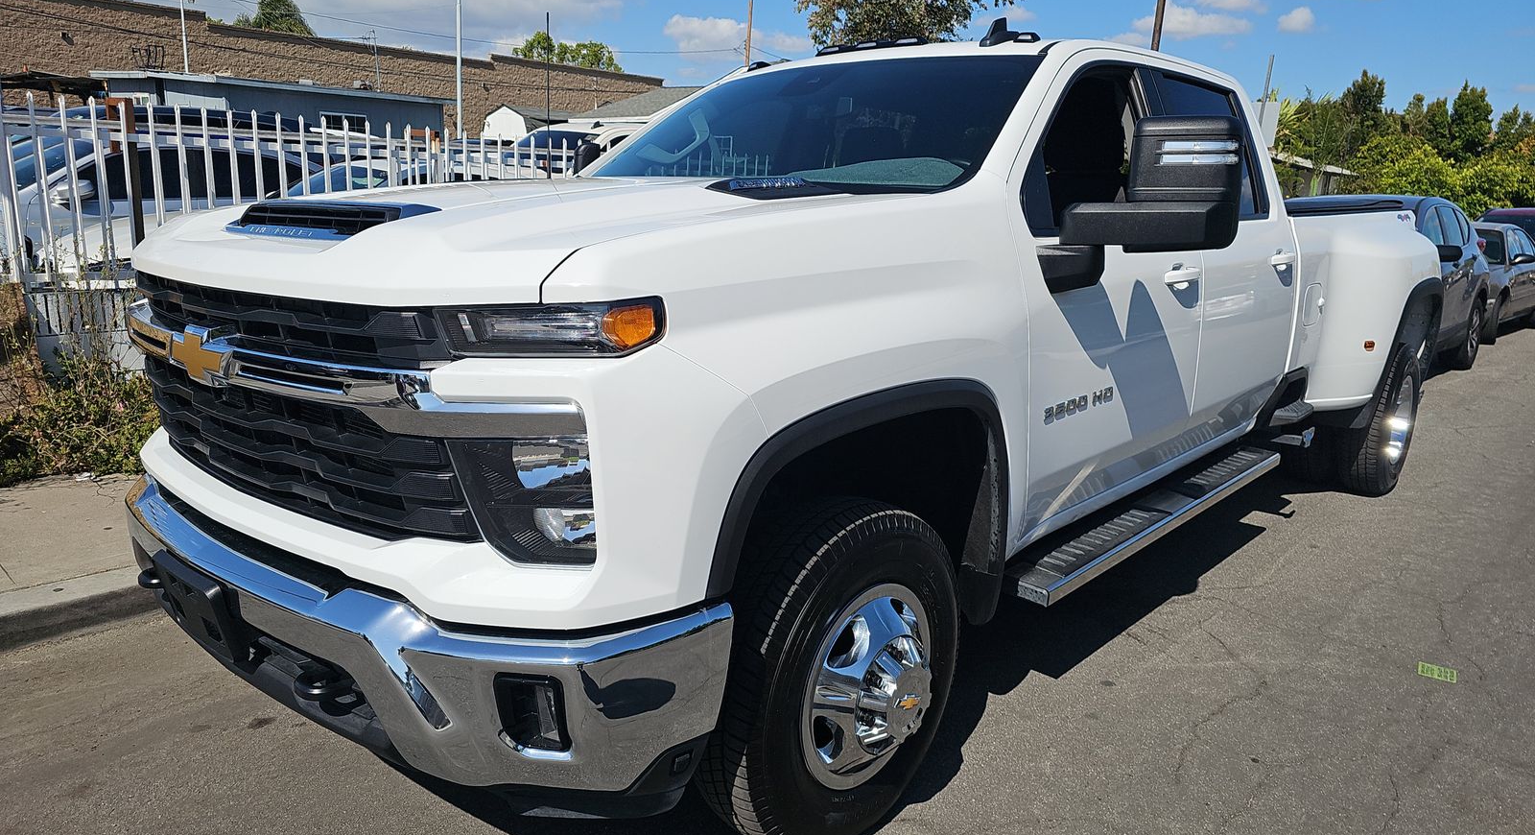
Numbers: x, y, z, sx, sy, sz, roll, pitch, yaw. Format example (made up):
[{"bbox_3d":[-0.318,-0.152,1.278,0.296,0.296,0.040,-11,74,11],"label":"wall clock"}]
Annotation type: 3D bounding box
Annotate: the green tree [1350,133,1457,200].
[{"bbox_3d":[15.932,-5.367,25.957,3.400,3.340,3.000,9,13,30],"label":"green tree"}]

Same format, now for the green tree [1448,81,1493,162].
[{"bbox_3d":[22.916,-8.159,33.959,1.900,5.740,1.900,9,14,32],"label":"green tree"}]

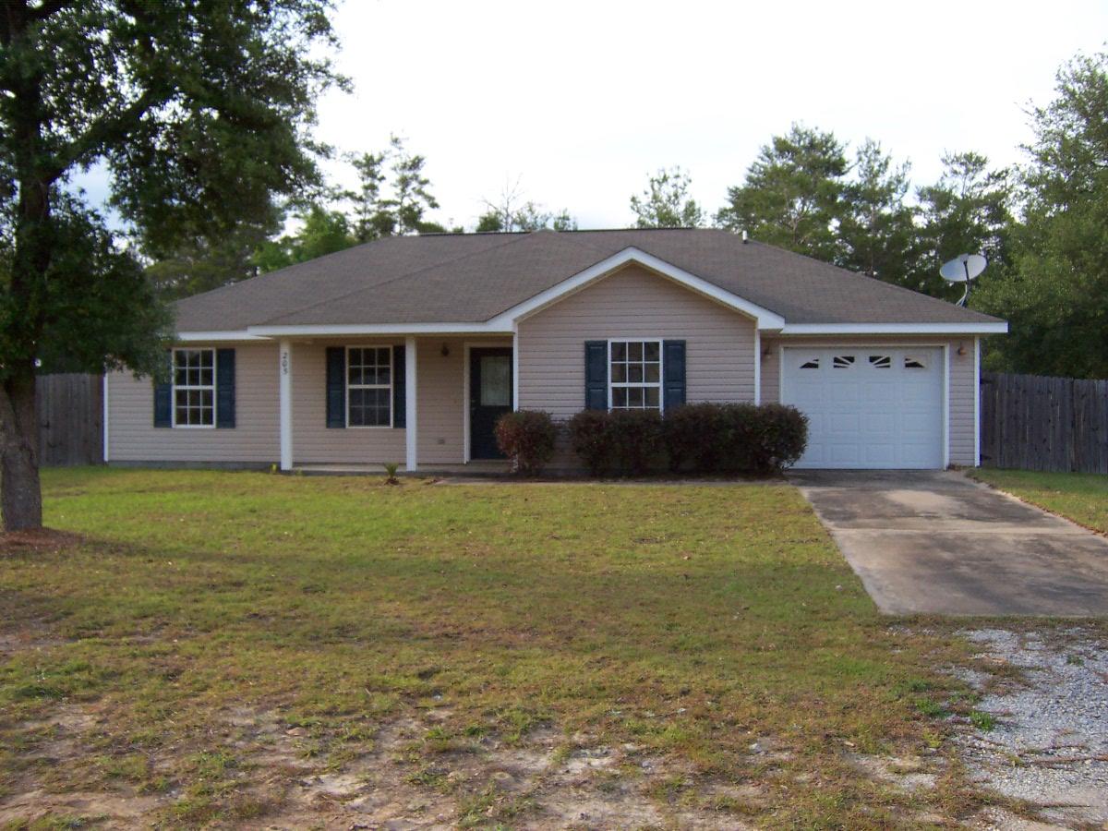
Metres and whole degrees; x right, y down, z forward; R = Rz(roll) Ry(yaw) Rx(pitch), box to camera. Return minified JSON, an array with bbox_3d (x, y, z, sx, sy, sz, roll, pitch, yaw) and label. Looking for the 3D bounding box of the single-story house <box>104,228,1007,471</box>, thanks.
[{"bbox_3d":[-0.140,-1.570,22.600,16.500,5.000,10.700,0,0,8],"label":"single-story house"}]

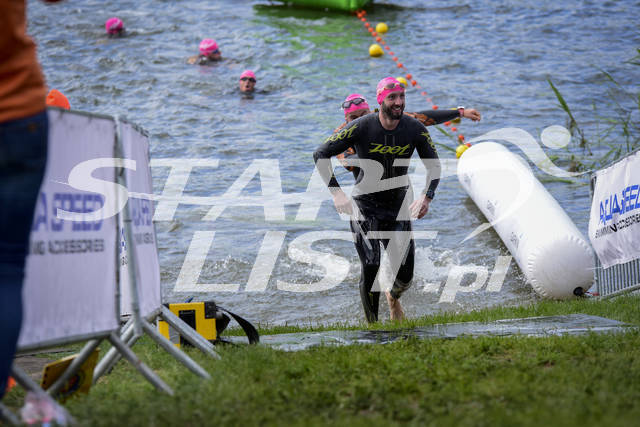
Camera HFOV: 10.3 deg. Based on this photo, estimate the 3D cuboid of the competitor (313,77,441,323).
[{"bbox_3d":[0.362,-0.057,22.600,0.820,1.680,0.620,-1,11,-7],"label":"competitor"}]

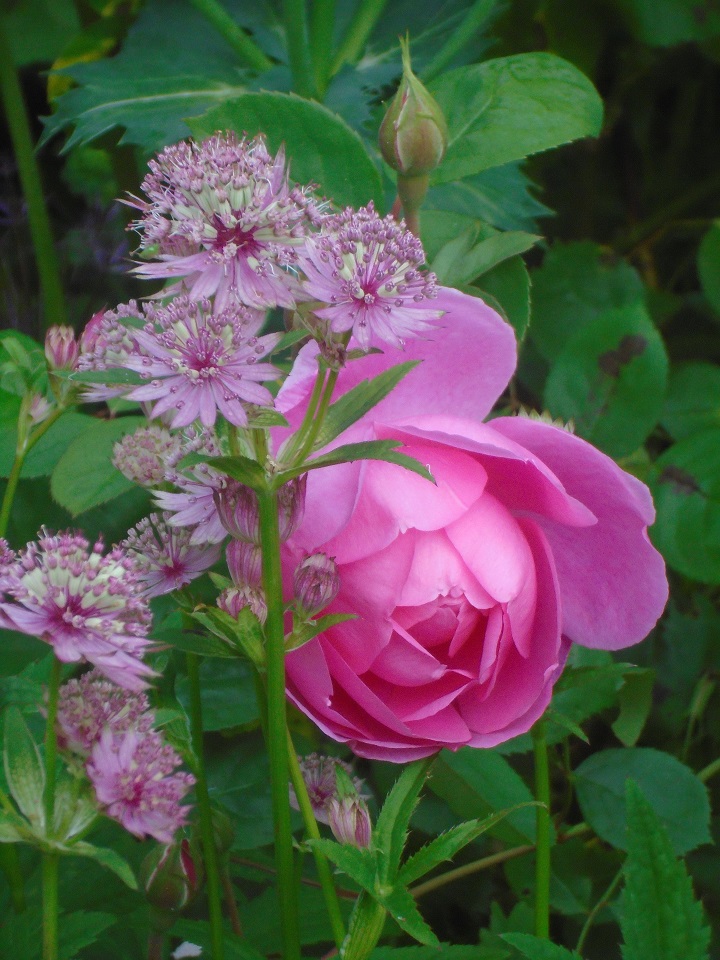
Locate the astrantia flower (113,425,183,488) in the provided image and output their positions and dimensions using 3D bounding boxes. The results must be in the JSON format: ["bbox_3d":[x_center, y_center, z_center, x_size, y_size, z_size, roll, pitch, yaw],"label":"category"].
[{"bbox_3d":[-0.047,-0.005,0.799,0.015,0.014,0.014,0,17,0],"label":"astrantia flower"}]

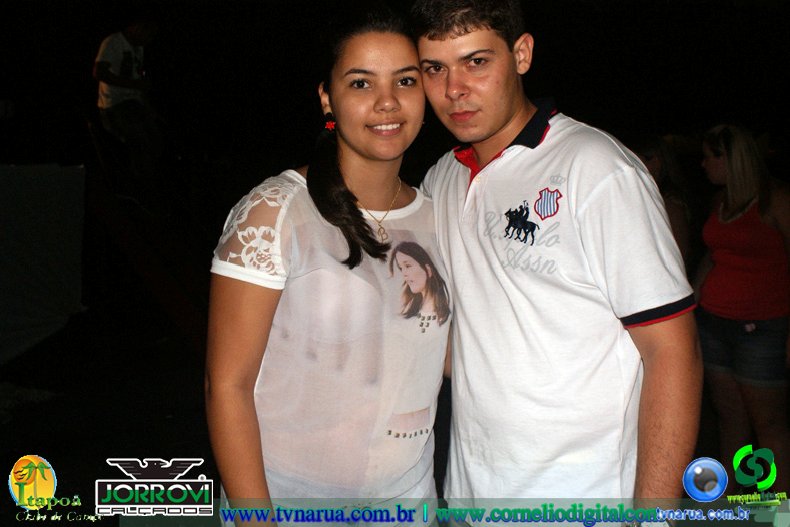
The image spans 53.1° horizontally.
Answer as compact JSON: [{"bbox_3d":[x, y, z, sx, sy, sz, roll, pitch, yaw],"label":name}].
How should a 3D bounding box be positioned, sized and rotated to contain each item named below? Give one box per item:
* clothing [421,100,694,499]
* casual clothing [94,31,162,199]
[{"bbox_3d":[0.225,0.095,1.290,0.500,0.700,0.310,1,6,31],"label":"clothing"},{"bbox_3d":[-2.024,-1.131,6.000,0.470,1.220,0.470,3,6,35],"label":"casual clothing"}]

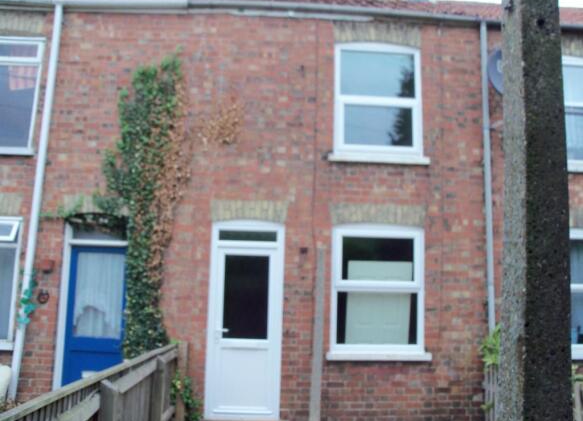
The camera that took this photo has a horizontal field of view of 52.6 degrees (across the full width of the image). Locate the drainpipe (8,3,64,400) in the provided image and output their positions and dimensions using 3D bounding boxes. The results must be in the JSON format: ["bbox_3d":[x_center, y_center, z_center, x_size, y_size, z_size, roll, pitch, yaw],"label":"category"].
[{"bbox_3d":[-3.016,-0.169,6.960,0.085,4.907,0.085,3,-9,-3],"label":"drainpipe"}]

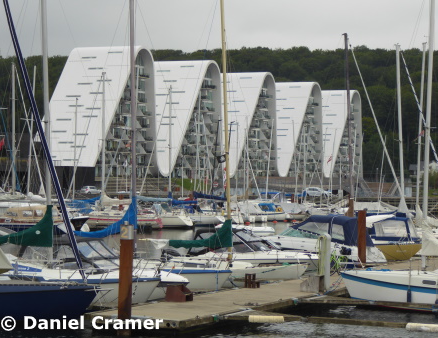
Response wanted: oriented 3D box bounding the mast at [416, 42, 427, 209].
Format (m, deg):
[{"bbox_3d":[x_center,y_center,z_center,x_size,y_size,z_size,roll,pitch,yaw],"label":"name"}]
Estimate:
[{"bbox_3d":[12.364,-2.291,84.390,0.160,10.791,0.160,3,1,27],"label":"mast"}]

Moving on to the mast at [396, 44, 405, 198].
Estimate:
[{"bbox_3d":[10.319,-2.083,78.085,0.170,9.831,0.170,-3,-1,27],"label":"mast"}]

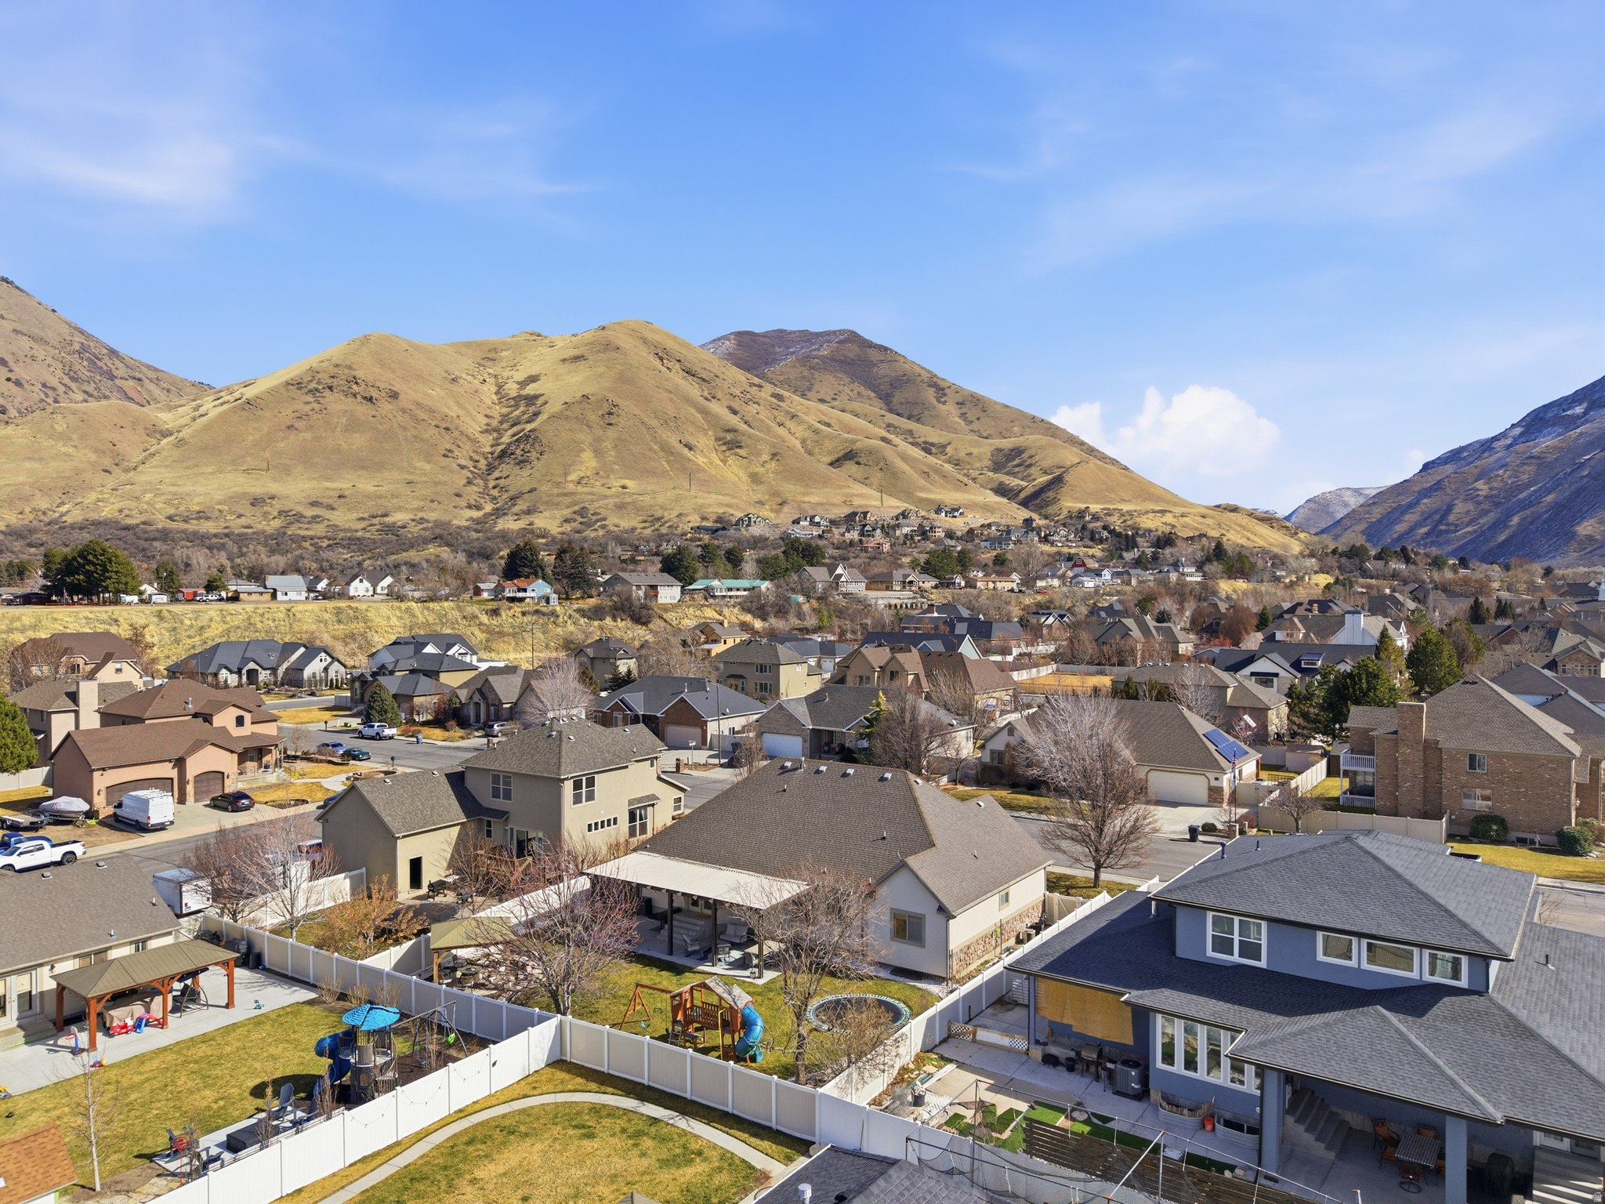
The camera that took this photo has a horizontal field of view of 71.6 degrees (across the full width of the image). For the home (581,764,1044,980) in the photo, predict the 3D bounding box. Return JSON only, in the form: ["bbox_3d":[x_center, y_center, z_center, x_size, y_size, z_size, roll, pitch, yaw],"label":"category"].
[{"bbox_3d":[0.273,13.666,62.571,22.481,8.057,18.801,1,1,36],"label":"home"}]

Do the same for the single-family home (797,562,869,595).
[{"bbox_3d":[8.924,-6.693,330.000,17.000,9.600,12.000,-1,1,-35],"label":"single-family home"}]

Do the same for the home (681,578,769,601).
[{"bbox_3d":[-22.729,-3.554,331.000,27.000,6.300,11.500,0,1,33],"label":"home"}]

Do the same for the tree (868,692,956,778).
[{"bbox_3d":[10.451,12.780,106.000,8.200,8.600,8.200,0,1,0],"label":"tree"}]

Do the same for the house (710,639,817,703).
[{"bbox_3d":[-5.750,10.860,185.500,13.000,9.300,14.000,0,1,28],"label":"house"}]

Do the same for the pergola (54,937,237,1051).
[{"bbox_3d":[-28.075,16.471,47.780,4.000,3.000,6.150,1,1,36],"label":"pergola"}]

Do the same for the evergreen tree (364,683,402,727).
[{"bbox_3d":[-53.570,13.013,143.053,4.800,5.800,4.800,0,1,0],"label":"evergreen tree"}]

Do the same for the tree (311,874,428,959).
[{"bbox_3d":[-22.158,15.928,57.000,5.500,4.050,5.500,-1,1,-21],"label":"tree"}]

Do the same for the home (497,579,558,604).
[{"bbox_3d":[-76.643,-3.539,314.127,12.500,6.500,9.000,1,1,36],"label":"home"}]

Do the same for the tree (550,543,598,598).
[{"bbox_3d":[-67.037,-8.999,326.000,13.600,16.160,13.600,0,1,-12],"label":"tree"}]

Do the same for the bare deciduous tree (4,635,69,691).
[{"bbox_3d":[-122.544,10.730,178.000,8.600,10.830,8.600,-1,1,-35],"label":"bare deciduous tree"}]

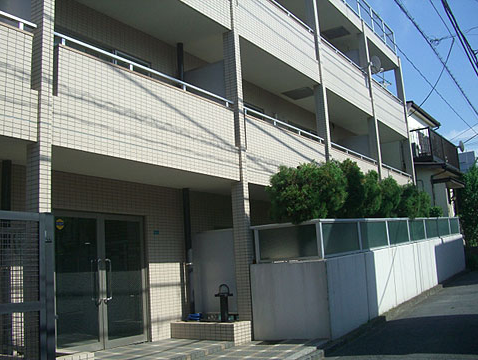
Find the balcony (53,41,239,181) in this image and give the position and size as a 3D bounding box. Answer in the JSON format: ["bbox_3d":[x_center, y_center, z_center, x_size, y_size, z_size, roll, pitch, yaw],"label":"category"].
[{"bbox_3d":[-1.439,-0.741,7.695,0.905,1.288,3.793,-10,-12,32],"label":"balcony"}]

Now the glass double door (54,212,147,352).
[{"bbox_3d":[-1.960,1.458,7.625,0.081,1.953,1.790,-10,-12,32],"label":"glass double door"}]

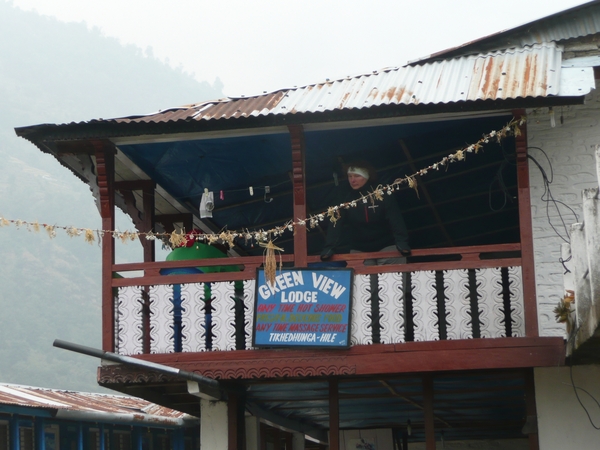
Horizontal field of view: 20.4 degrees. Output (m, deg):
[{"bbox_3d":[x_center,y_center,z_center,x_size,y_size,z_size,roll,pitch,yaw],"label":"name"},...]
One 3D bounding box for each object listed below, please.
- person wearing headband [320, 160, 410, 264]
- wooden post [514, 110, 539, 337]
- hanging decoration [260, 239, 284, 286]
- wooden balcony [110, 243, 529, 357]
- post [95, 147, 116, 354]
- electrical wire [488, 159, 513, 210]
[{"bbox_3d":[0.595,0.244,14.400,0.779,1.642,0.500,-4,-11,14],"label":"person wearing headband"},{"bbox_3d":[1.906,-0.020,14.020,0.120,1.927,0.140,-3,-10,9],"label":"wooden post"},{"bbox_3d":[-0.232,0.316,14.012,0.194,0.396,0.140,-3,-10,9],"label":"hanging decoration"},{"bbox_3d":[0.155,0.647,14.197,3.609,0.799,0.150,-3,-10,9],"label":"wooden balcony"},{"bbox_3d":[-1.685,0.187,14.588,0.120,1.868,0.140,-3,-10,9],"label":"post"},{"bbox_3d":[1.737,-0.342,14.414,0.208,0.468,0.100,-3,-10,9],"label":"electrical wire"}]

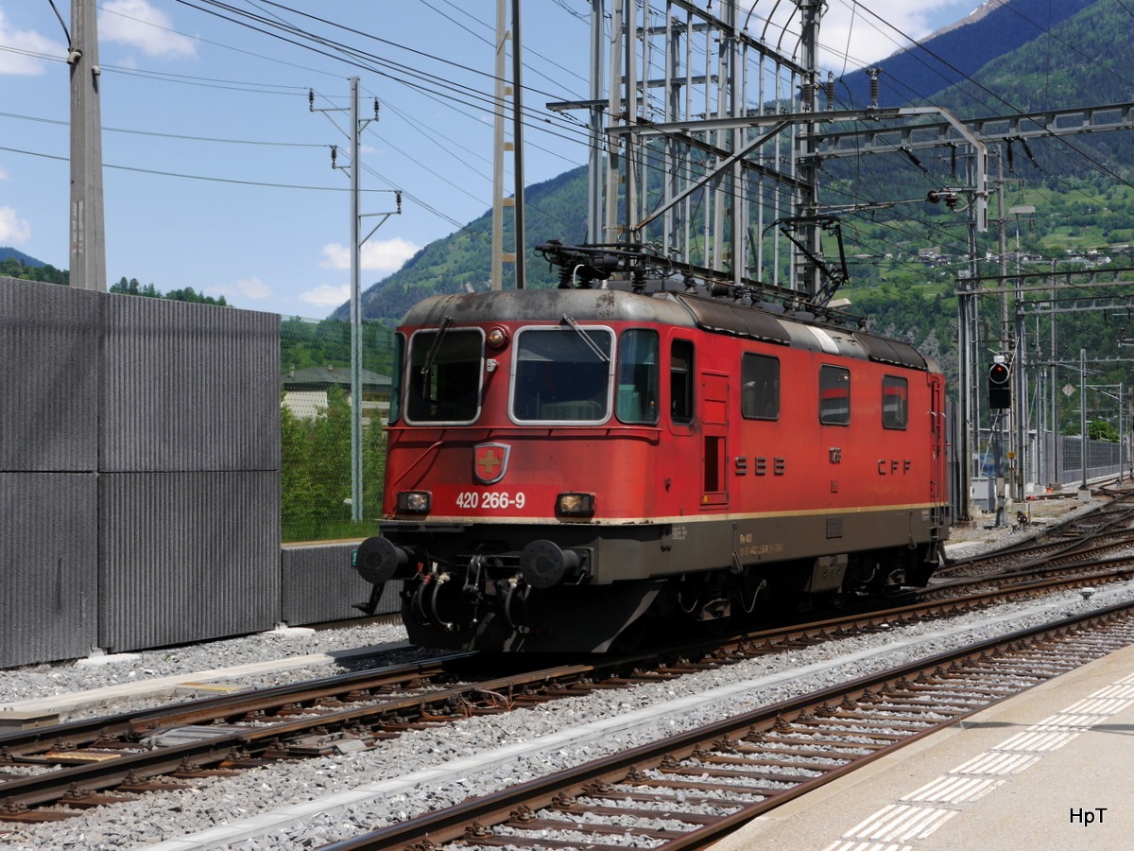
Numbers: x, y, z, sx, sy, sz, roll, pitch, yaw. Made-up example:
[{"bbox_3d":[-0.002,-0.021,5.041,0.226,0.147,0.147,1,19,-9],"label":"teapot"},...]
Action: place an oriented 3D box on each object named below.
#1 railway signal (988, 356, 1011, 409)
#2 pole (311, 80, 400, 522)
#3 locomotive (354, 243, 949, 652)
[{"bbox_3d":[16.263,-1.573,81.095,0.800,1.880,0.400,-1,-1,18],"label":"railway signal"},{"bbox_3d":[-6.240,-3.660,63.670,2.950,13.070,0.280,-1,-1,23],"label":"pole"},{"bbox_3d":[1.982,0.243,27.631,2.970,4.450,15.410,-1,-1,23],"label":"locomotive"}]

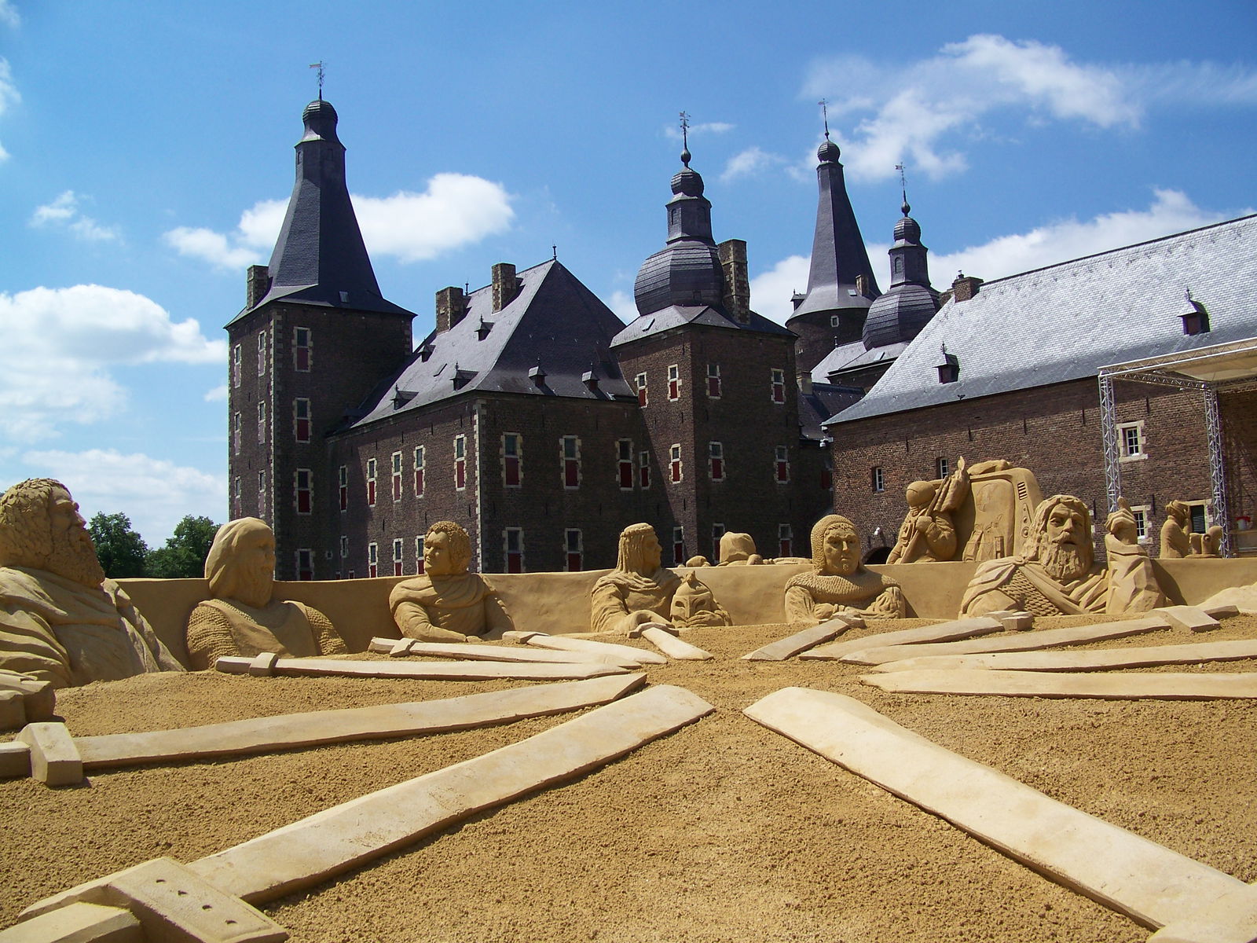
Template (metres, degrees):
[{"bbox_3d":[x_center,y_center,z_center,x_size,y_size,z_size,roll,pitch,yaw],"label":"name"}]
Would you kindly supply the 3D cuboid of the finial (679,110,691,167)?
[{"bbox_3d":[2.984,-17.367,68.134,0.660,2.935,0.500,1,-7,-30],"label":"finial"}]

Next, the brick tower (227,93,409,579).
[{"bbox_3d":[-18.830,-6.123,79.689,8.802,34.273,8.802,2,-7,-35],"label":"brick tower"}]

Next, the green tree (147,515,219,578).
[{"bbox_3d":[-33.917,8.151,100.000,6.300,9.600,6.300,-2,-6,0],"label":"green tree"}]

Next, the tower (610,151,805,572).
[{"bbox_3d":[4.015,-4.321,69.626,7.000,26.200,7.000,2,-7,-35],"label":"tower"}]

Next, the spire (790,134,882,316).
[{"bbox_3d":[15.298,-18.199,98.012,7.297,14.045,7.297,-2,-6,0],"label":"spire"}]

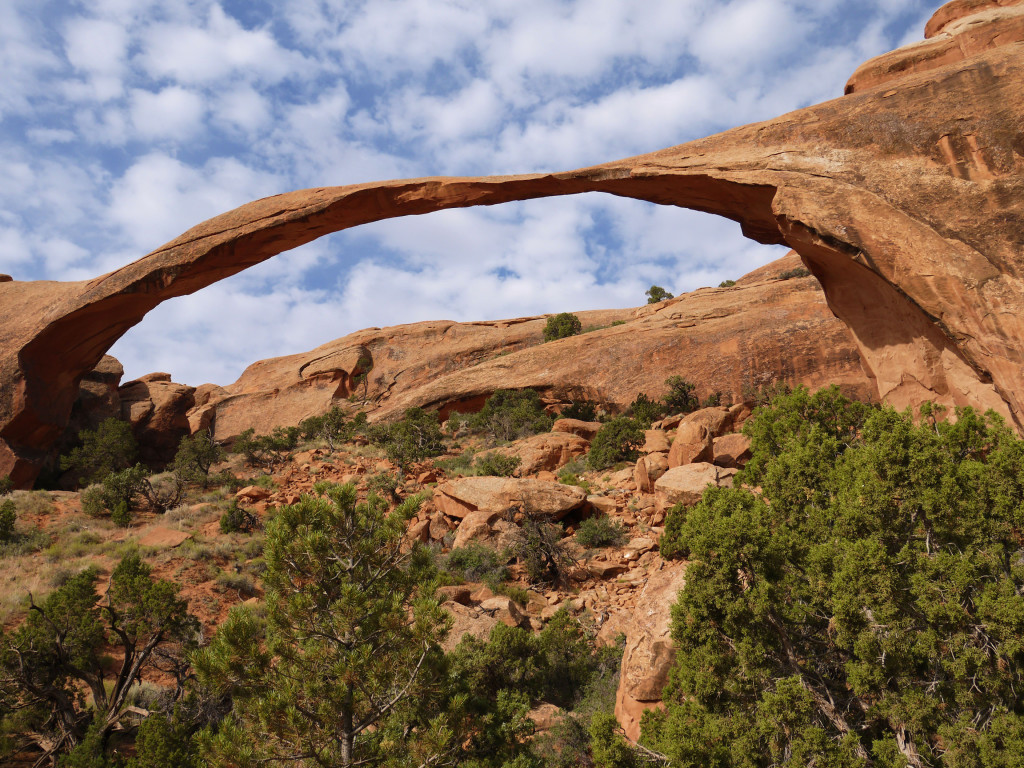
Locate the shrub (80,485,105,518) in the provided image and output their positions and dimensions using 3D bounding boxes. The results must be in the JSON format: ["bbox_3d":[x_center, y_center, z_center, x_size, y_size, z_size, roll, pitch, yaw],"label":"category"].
[{"bbox_3d":[-29.810,8.441,59.000,1.850,2.210,1.760,5,-12,-26],"label":"shrub"}]

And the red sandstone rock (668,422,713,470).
[{"bbox_3d":[13.929,4.826,65.000,3.610,3.500,3.070,0,-11,0],"label":"red sandstone rock"}]

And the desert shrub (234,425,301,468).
[{"bbox_3d":[-22.139,5.659,75.000,5.980,3.860,4.480,3,-11,-16],"label":"desert shrub"}]

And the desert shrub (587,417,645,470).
[{"bbox_3d":[8.372,4.813,67.000,4.690,4.240,4.220,-1,-11,7],"label":"desert shrub"}]

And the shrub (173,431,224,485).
[{"bbox_3d":[-26.494,6.212,70.000,4.263,4.427,3.836,3,-10,-20],"label":"shrub"}]

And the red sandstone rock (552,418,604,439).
[{"bbox_3d":[5.615,3.900,71.000,4.157,1.829,3.118,-1,-9,4],"label":"red sandstone rock"}]

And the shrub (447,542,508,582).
[{"bbox_3d":[-1.833,9.482,44.000,3.401,2.061,2.721,0,-9,-2],"label":"shrub"}]

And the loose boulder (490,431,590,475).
[{"bbox_3d":[2.191,5.538,66.000,8.130,3.560,4.880,0,-11,0],"label":"loose boulder"}]

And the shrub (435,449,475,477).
[{"bbox_3d":[-4.269,5.829,61.500,2.881,2.017,2.449,1,-9,-4],"label":"shrub"}]

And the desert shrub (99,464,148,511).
[{"bbox_3d":[-28.611,7.622,61.000,3.680,3.290,3.130,5,-12,-25],"label":"desert shrub"}]

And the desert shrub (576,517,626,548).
[{"bbox_3d":[5.556,9.323,52.000,3.260,1.950,2.770,-1,-11,6],"label":"desert shrub"}]

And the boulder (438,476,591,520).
[{"bbox_3d":[-0.172,7.879,57.000,10.600,2.940,4.770,0,-11,0],"label":"boulder"}]

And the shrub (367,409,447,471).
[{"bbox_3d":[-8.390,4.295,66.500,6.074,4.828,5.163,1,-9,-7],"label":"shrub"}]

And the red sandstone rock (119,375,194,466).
[{"bbox_3d":[-32.619,3.349,76.000,6.764,8.188,6.088,4,-10,-23],"label":"red sandstone rock"}]

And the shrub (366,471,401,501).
[{"bbox_3d":[-9.463,7.475,61.000,2.500,2.140,2.250,2,-11,-9],"label":"shrub"}]

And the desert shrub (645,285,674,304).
[{"bbox_3d":[19.588,-11.886,110.000,3.980,2.580,3.390,-2,-11,10],"label":"desert shrub"}]

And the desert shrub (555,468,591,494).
[{"bbox_3d":[4.301,6.710,57.000,2.403,1.736,2.163,-1,-9,4],"label":"desert shrub"}]

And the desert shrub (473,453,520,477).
[{"bbox_3d":[-1.160,6.026,62.000,3.590,1.740,2.870,0,-11,-1],"label":"desert shrub"}]

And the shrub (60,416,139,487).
[{"bbox_3d":[-39.438,6.438,79.000,7.630,6.480,6.490,5,-12,-26],"label":"shrub"}]

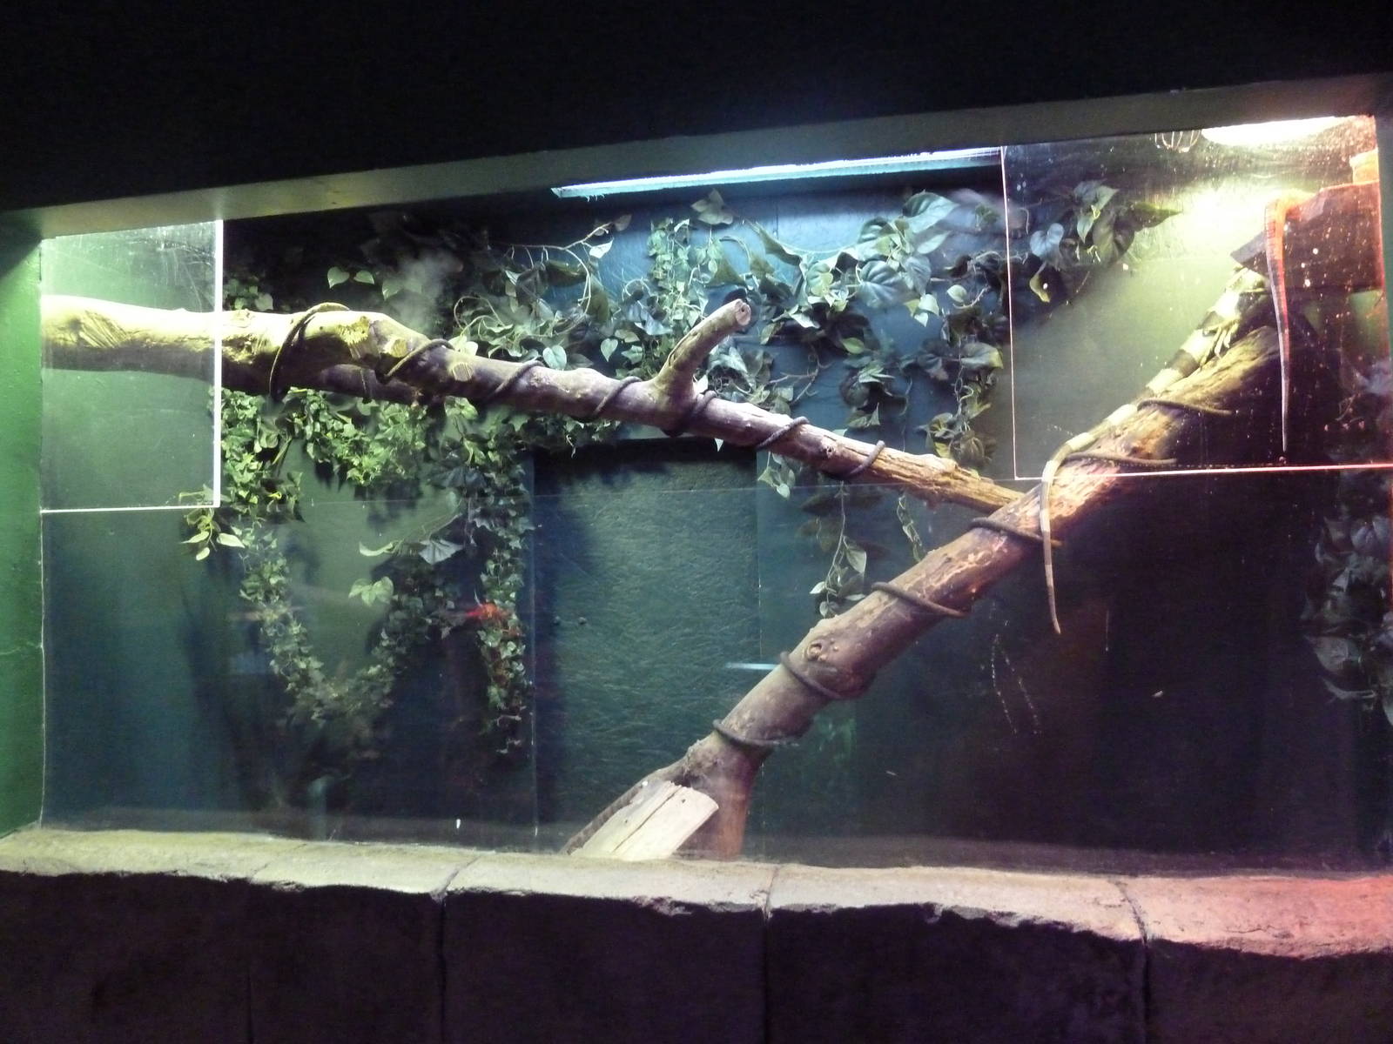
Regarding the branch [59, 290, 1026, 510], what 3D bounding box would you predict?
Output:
[{"bbox_3d":[-0.499,-0.402,2.570,2.674,0.425,0.310,8,-2,8],"label":"branch"}]

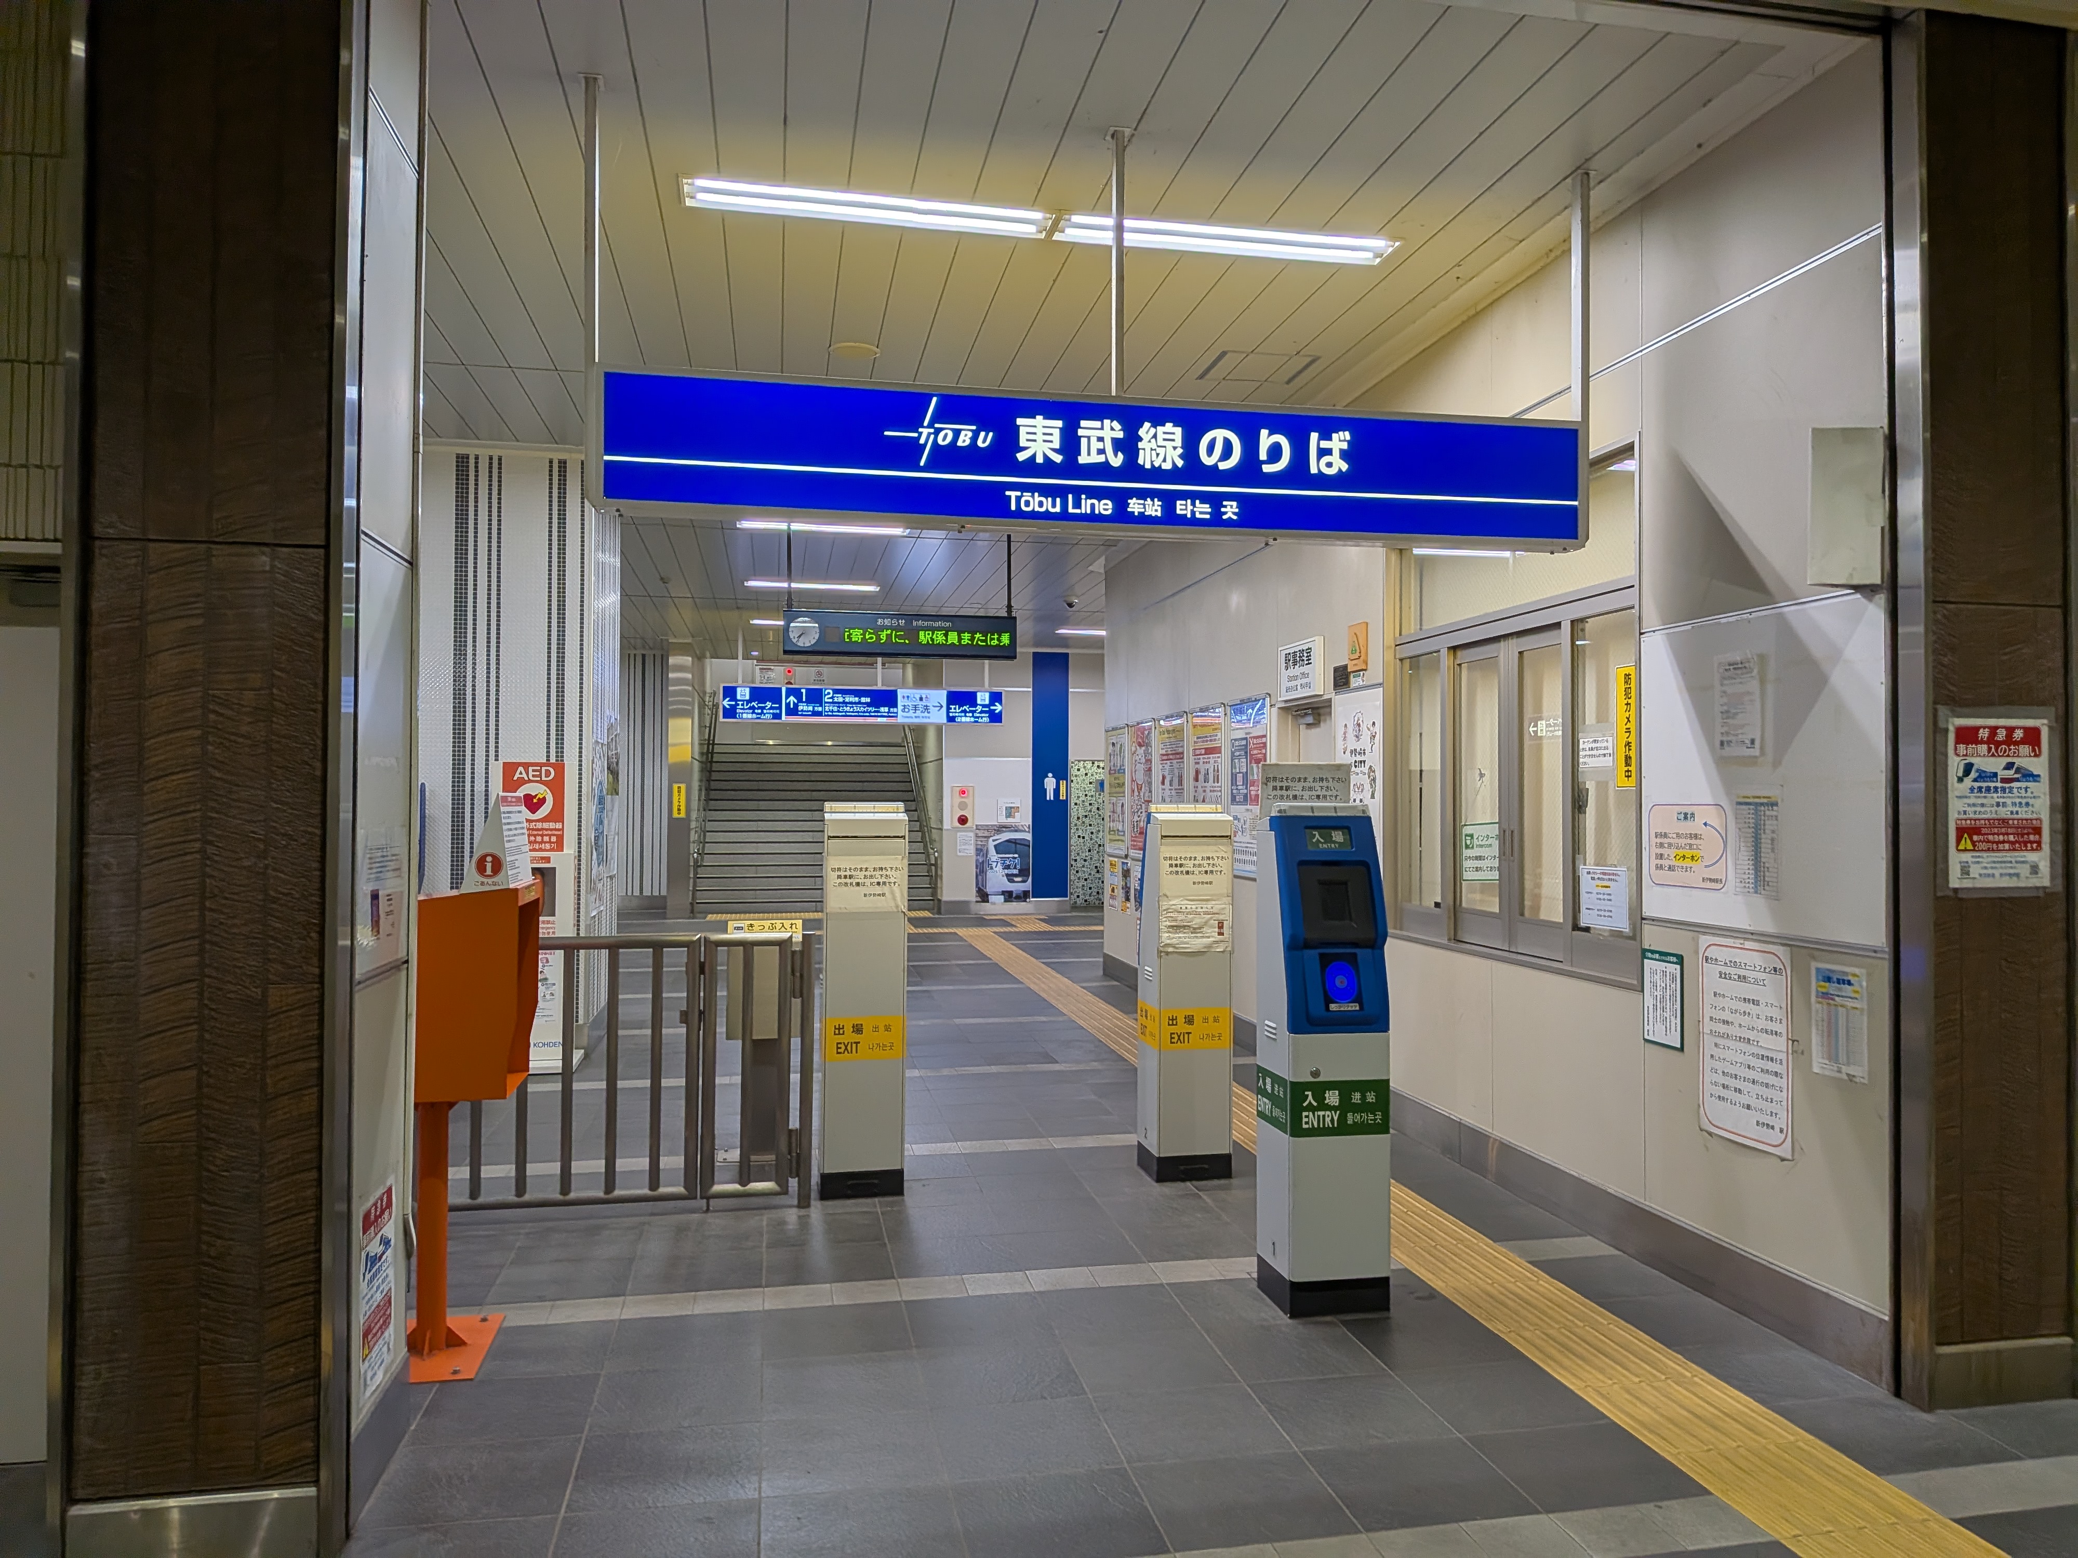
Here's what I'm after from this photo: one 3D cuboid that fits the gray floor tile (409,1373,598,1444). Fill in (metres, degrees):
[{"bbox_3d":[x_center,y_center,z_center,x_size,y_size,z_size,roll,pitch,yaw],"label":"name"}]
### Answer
[{"bbox_3d":[-1.322,1.585,3.610,0.407,0.015,0.394,0,-1,-11],"label":"gray floor tile"}]

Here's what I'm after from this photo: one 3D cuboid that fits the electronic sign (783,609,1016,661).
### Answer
[{"bbox_3d":[-0.927,-0.956,9.685,1.557,0.290,0.150,0,-1,-11],"label":"electronic sign"}]

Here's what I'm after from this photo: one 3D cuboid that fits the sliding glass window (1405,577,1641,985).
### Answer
[{"bbox_3d":[1.861,0.020,5.758,0.101,1.384,1.882,0,-1,-10],"label":"sliding glass window"}]

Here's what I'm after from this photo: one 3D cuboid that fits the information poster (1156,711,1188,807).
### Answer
[{"bbox_3d":[0.956,0.077,10.504,0.030,1.097,0.825,0,-1,-10],"label":"information poster"}]

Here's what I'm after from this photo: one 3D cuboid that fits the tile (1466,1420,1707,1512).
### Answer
[{"bbox_3d":[1.260,1.592,3.312,0.415,0.020,0.385,0,-1,-10],"label":"tile"}]

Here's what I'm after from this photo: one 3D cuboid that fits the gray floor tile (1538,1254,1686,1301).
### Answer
[{"bbox_3d":[1.842,1.626,4.670,0.415,0.010,0.390,0,-1,-10],"label":"gray floor tile"}]

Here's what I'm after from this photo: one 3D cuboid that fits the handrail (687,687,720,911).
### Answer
[{"bbox_3d":[-4.942,0.176,21.455,0.200,3.366,4.900,0,-1,-10],"label":"handrail"}]

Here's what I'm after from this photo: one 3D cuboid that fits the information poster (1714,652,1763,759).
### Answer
[{"bbox_3d":[2.117,-0.226,4.369,0.010,0.306,0.202,0,-1,-10],"label":"information poster"}]

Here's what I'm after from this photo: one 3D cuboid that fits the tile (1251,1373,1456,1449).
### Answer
[{"bbox_3d":[0.788,1.603,3.644,0.412,0.010,0.392,0,-1,-10],"label":"tile"}]

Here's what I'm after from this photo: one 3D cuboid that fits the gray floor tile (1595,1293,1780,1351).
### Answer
[{"bbox_3d":[1.888,1.593,4.218,0.355,0.015,0.400,0,-1,-11],"label":"gray floor tile"}]

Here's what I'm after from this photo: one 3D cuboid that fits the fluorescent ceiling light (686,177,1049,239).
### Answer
[{"bbox_3d":[-0.570,-1.957,4.963,1.262,0.060,0.233,0,-1,-10],"label":"fluorescent ceiling light"}]

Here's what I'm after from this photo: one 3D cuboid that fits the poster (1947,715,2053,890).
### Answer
[{"bbox_3d":[2.452,0.062,3.674,0.295,0.427,0.008,0,-1,-10],"label":"poster"}]

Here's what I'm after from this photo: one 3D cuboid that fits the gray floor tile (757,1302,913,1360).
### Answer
[{"bbox_3d":[-0.584,1.601,4.161,0.415,0.020,0.414,0,-1,-10],"label":"gray floor tile"}]

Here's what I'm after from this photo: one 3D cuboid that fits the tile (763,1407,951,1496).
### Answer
[{"bbox_3d":[-0.442,1.581,3.378,0.407,0.015,0.394,0,-1,-11],"label":"tile"}]

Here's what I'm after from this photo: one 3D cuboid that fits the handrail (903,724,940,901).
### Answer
[{"bbox_3d":[-1.821,0.212,21.683,0.140,3.100,5.000,0,-1,-11],"label":"handrail"}]

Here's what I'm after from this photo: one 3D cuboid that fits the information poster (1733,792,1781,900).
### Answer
[{"bbox_3d":[2.071,0.192,4.161,0.009,0.300,0.200,0,-1,-11],"label":"information poster"}]

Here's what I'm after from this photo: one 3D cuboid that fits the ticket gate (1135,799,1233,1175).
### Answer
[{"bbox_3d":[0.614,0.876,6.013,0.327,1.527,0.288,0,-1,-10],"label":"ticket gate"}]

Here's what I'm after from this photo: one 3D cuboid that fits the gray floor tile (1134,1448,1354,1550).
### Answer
[{"bbox_3d":[0.438,1.577,3.145,0.407,0.015,0.394,0,-1,-11],"label":"gray floor tile"}]

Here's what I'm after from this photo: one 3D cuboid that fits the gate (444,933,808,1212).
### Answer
[{"bbox_3d":[-1.526,1.087,5.279,1.393,1.030,0.055,0,-1,-10],"label":"gate"}]

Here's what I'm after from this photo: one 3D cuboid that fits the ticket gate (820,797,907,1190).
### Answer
[{"bbox_3d":[-0.700,0.855,5.693,0.322,1.515,0.302,0,-1,-10],"label":"ticket gate"}]

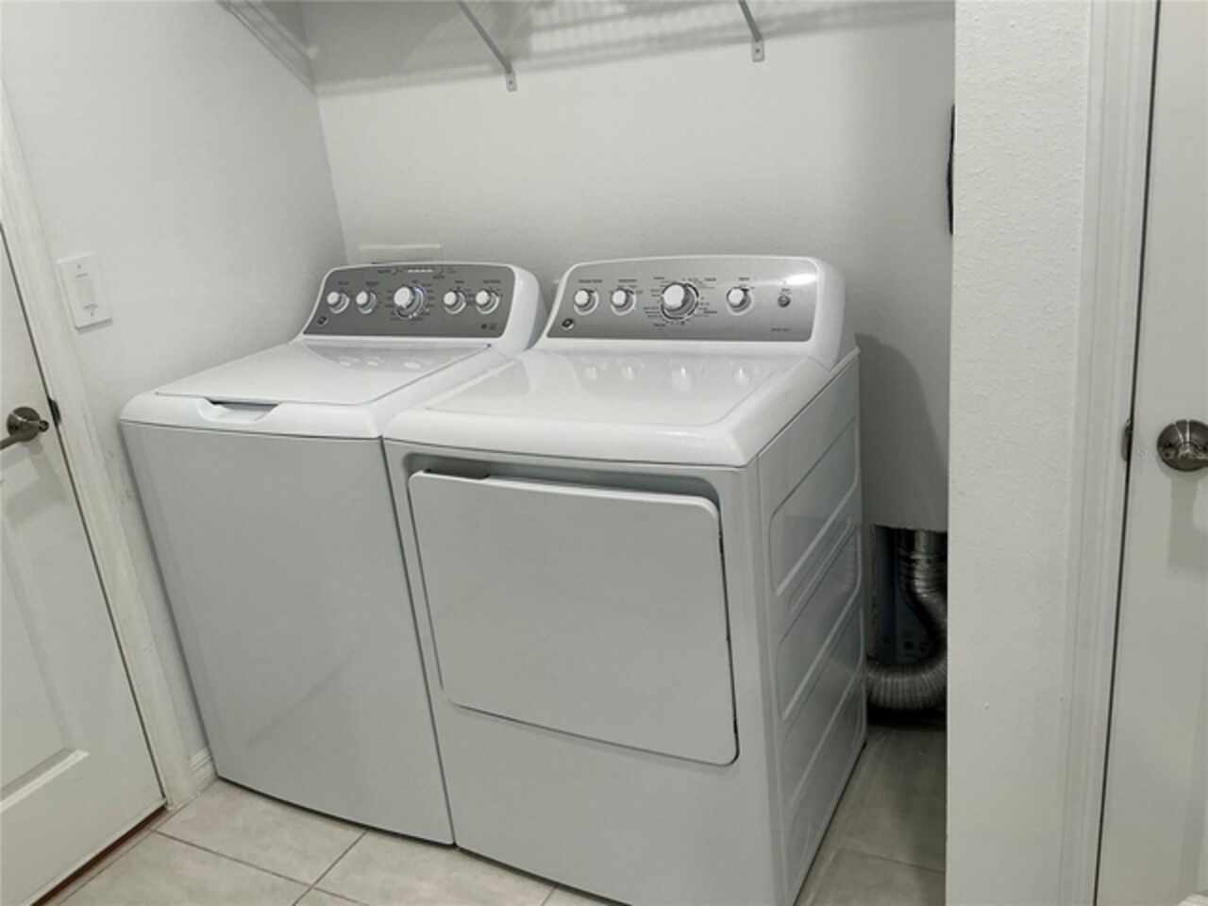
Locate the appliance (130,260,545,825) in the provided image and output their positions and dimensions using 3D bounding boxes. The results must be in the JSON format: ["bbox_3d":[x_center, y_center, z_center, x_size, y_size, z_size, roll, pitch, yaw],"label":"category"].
[{"bbox_3d":[-0.525,0.161,2.263,0.690,1.115,0.670,4,21,28],"label":"appliance"}]

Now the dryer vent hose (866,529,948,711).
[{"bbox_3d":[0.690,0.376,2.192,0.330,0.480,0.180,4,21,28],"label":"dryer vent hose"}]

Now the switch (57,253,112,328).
[{"bbox_3d":[-1.042,-0.327,1.972,0.010,0.130,0.080,4,21,28],"label":"switch"}]

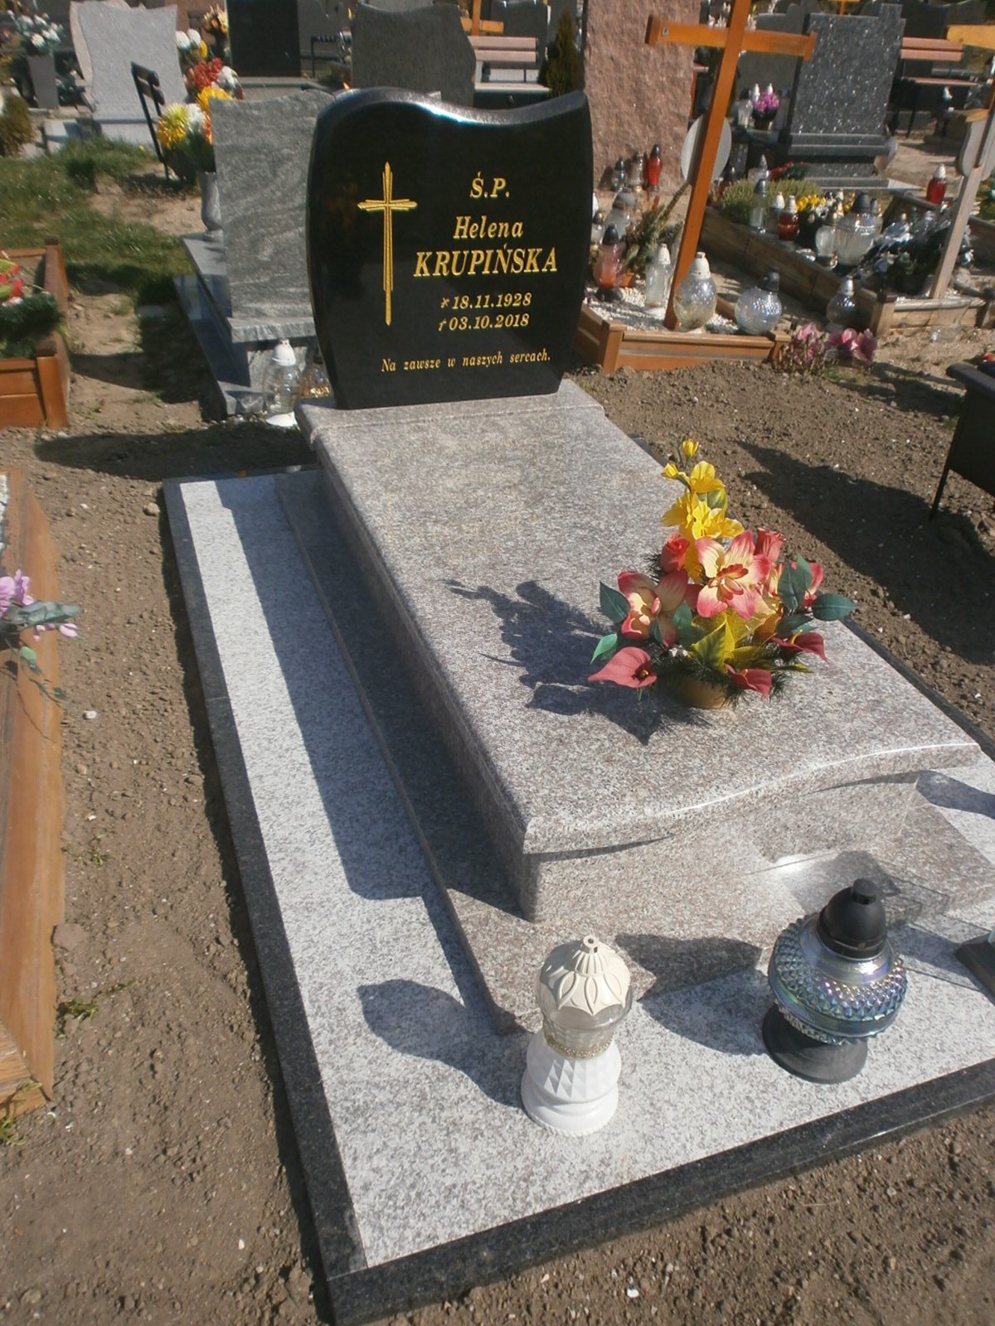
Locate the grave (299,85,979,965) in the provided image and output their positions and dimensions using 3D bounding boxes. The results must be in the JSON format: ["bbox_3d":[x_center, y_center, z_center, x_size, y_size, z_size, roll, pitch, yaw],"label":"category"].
[{"bbox_3d":[0.131,-0.529,2.117,0.866,0.984,1.886,-9,36,-17],"label":"grave"}]

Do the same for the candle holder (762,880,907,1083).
[{"bbox_3d":[0.465,0.414,1.388,0.178,0.335,0.178,-9,36,-17],"label":"candle holder"}]

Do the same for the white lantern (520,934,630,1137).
[{"bbox_3d":[0.105,0.458,1.306,0.130,0.325,0.130,2,34,-1],"label":"white lantern"}]

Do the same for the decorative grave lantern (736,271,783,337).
[{"bbox_3d":[1.083,-1.511,4.284,0.200,0.235,0.200,-9,36,-17],"label":"decorative grave lantern"}]

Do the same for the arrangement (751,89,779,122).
[{"bbox_3d":[2.102,-4.326,8.060,0.220,0.250,0.220,9,35,10],"label":"arrangement"}]

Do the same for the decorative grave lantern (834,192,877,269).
[{"bbox_3d":[1.821,-2.203,5.245,0.220,0.320,0.220,-9,36,-17],"label":"decorative grave lantern"}]

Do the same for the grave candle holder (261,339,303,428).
[{"bbox_3d":[-0.745,-0.973,3.536,0.140,0.275,0.140,-9,36,-17],"label":"grave candle holder"}]

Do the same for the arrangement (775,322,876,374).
[{"bbox_3d":[1.384,-1.349,4.331,0.420,0.180,0.250,12,35,14],"label":"arrangement"}]

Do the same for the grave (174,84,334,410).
[{"bbox_3d":[-0.817,-1.729,4.025,0.800,0.970,1.510,-9,36,-17],"label":"grave"}]

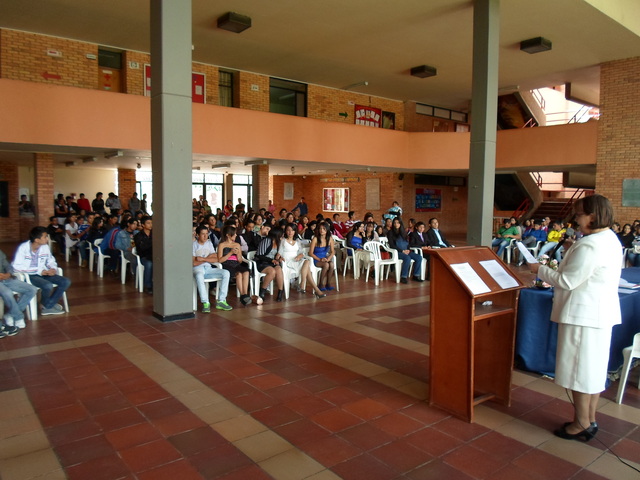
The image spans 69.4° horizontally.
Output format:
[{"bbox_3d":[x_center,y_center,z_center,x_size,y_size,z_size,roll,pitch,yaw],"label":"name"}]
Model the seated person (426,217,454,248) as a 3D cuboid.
[{"bbox_3d":[2.828,0.180,10.674,0.550,1.330,0.750,-1,4,-30],"label":"seated person"}]

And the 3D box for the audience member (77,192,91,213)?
[{"bbox_3d":[-8.373,-0.800,16.255,0.500,1.630,0.320,-2,4,-35],"label":"audience member"}]

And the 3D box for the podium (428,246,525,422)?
[{"bbox_3d":[1.237,0.701,3.670,0.690,1.235,0.440,-3,6,-38],"label":"podium"}]

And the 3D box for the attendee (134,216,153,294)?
[{"bbox_3d":[-3.041,0.271,8.341,0.520,1.270,0.740,-3,6,-38],"label":"attendee"}]

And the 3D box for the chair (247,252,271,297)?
[{"bbox_3d":[-1.001,0.547,8.055,0.570,0.800,0.560,-3,6,-38],"label":"chair"}]

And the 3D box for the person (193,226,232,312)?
[{"bbox_3d":[-1.691,0.412,7.043,0.540,1.220,0.760,-3,6,-38],"label":"person"}]

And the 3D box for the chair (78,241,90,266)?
[{"bbox_3d":[-6.136,0.243,12.253,0.560,0.840,0.550,-2,4,-38],"label":"chair"}]

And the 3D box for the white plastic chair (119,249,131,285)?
[{"bbox_3d":[-3.713,0.429,9.229,0.570,0.800,0.560,-3,6,-38],"label":"white plastic chair"}]

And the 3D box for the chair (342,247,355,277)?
[{"bbox_3d":[0.868,0.422,10.373,0.560,0.840,0.550,-1,4,-32],"label":"chair"}]

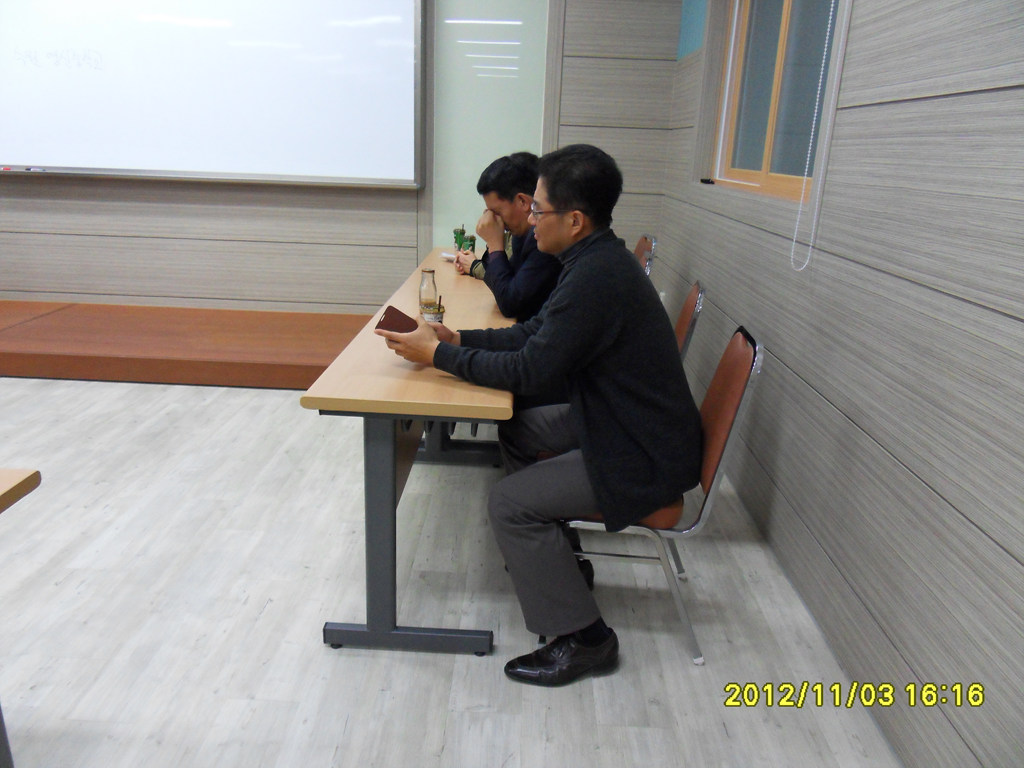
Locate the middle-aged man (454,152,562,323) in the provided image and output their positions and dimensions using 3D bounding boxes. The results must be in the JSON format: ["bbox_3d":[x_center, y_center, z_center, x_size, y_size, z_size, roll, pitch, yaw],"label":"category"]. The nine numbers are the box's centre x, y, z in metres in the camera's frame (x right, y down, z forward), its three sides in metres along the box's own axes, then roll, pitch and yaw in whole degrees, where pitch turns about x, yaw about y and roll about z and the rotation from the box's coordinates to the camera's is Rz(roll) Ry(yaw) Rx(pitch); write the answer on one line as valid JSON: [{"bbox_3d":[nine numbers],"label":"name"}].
[{"bbox_3d":[0.162,-0.190,2.640,0.699,1.245,0.508,3,18,2],"label":"middle-aged man"}]

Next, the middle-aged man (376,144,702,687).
[{"bbox_3d":[0.077,0.057,1.831,0.851,1.281,0.533,4,18,4],"label":"middle-aged man"}]

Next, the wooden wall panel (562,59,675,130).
[{"bbox_3d":[0.649,-1.790,4.370,0.696,0.397,0.030,2,18,0],"label":"wooden wall panel"}]

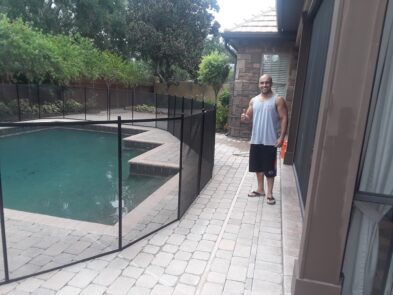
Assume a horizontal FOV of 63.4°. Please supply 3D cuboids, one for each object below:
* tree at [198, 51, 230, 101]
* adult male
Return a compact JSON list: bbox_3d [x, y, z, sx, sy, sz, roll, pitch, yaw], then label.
[{"bbox_3d":[0.689,-2.142,11.936,1.200,2.881,1.200,5,11,11],"label":"tree"},{"bbox_3d":[0.963,-0.121,4.433,0.620,1.750,0.420,7,11,18],"label":"adult male"}]

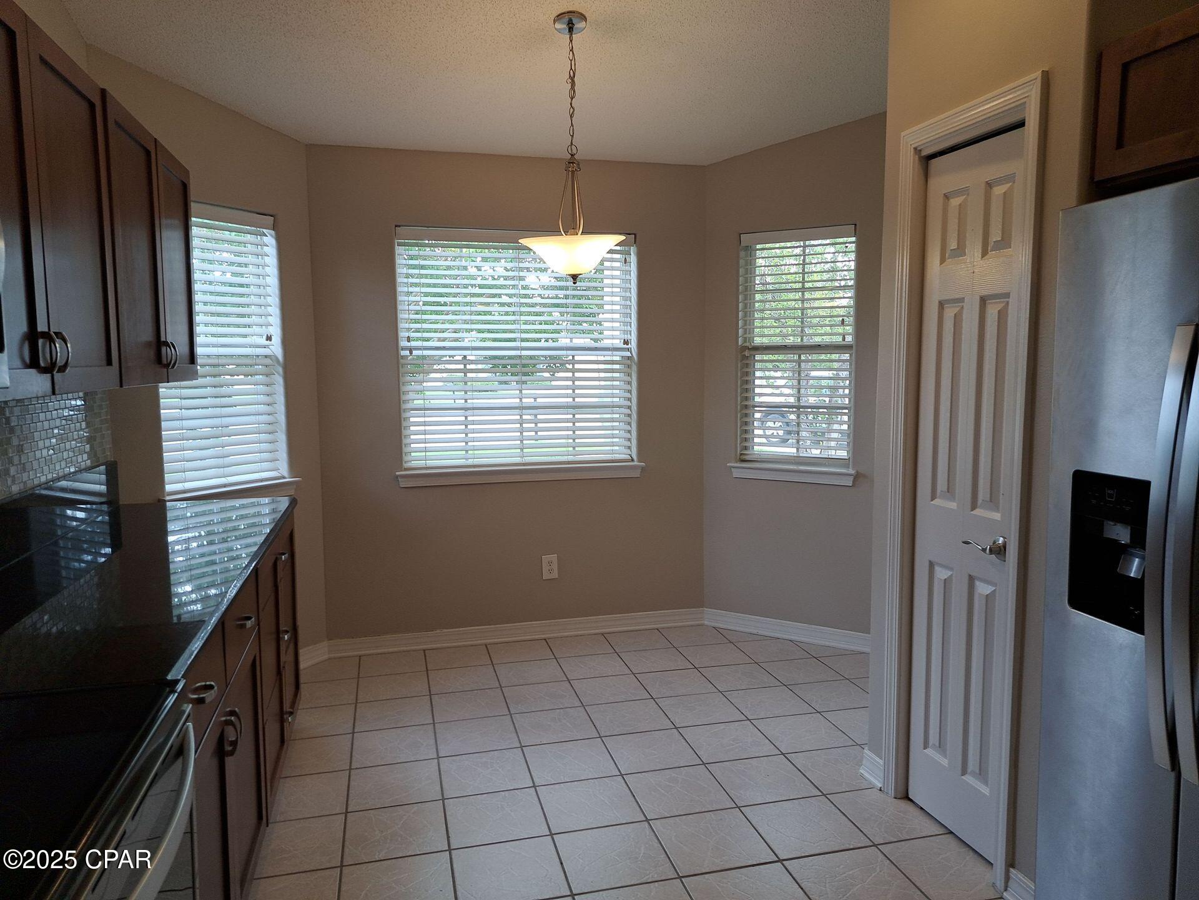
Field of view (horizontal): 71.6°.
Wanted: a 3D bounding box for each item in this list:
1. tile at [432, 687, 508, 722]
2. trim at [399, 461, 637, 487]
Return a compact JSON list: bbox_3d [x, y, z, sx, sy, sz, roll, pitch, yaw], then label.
[{"bbox_3d":[-0.548,1.078,3.500,0.303,0.010,0.297,-2,6,-14],"label":"tile"},{"bbox_3d":[-0.383,0.127,4.240,1.262,0.075,0.070,-2,6,-14],"label":"trim"}]

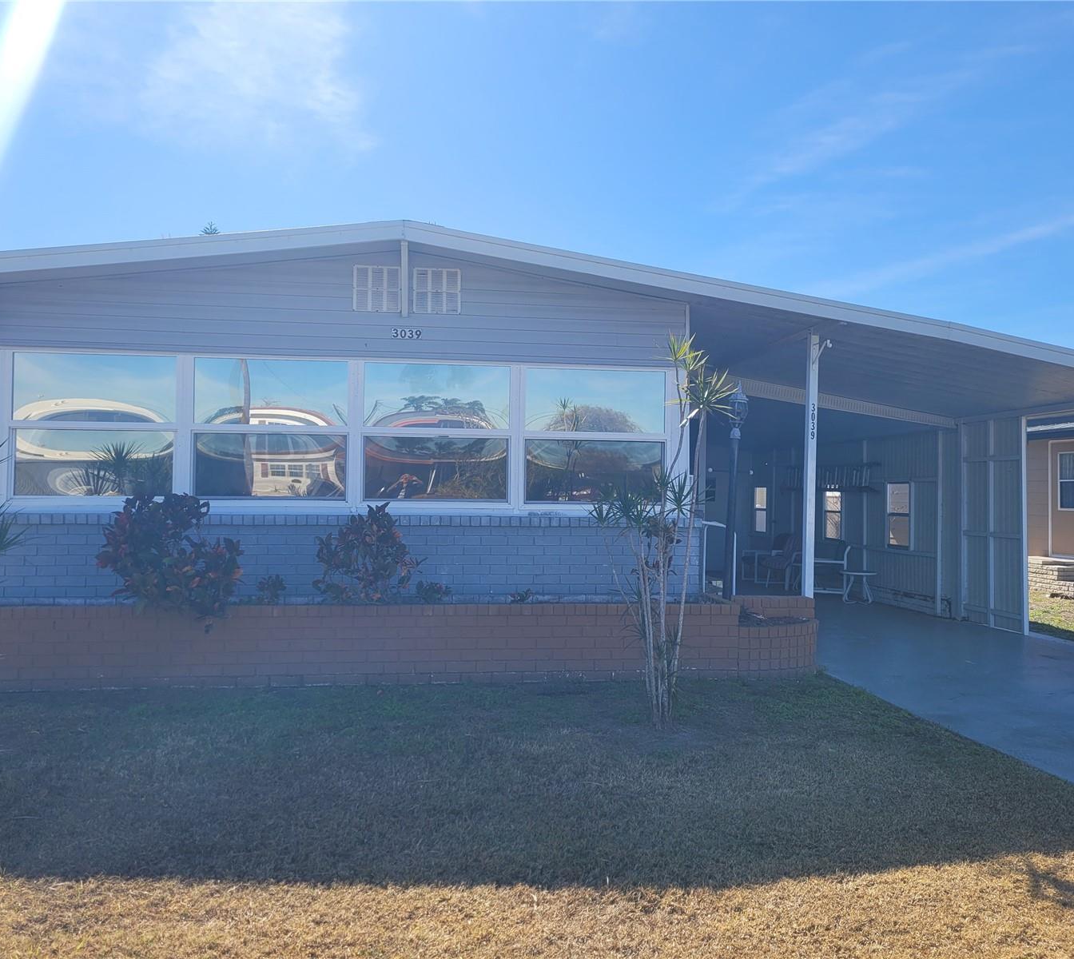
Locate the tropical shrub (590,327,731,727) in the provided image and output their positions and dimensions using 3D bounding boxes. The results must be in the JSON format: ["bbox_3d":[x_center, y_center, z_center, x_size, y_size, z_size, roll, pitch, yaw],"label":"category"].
[{"bbox_3d":[0.913,0.381,7.050,1.020,2.840,0.920,1,-1,0],"label":"tropical shrub"}]

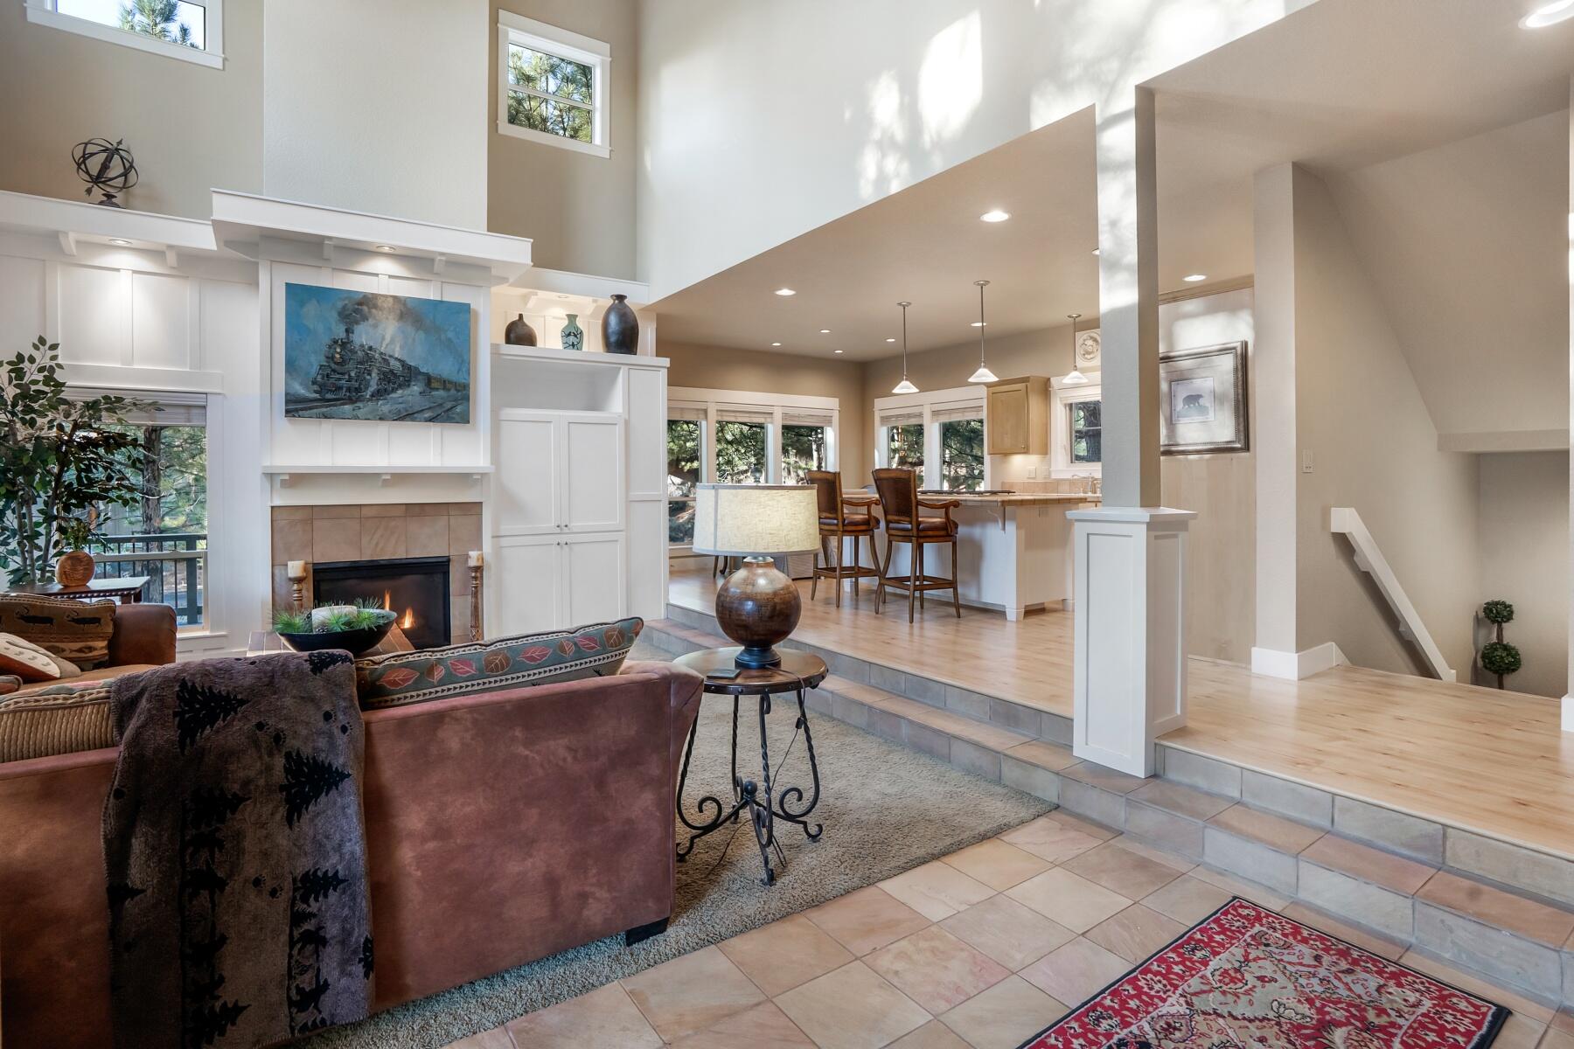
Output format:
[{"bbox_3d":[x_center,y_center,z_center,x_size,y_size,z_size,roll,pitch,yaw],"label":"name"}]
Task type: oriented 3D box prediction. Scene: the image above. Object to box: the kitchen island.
[{"bbox_3d":[1.496,0.213,6.254,1.020,0.945,1.960,-2,4,-32],"label":"kitchen island"}]

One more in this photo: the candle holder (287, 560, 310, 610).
[{"bbox_3d":[-3.320,0.665,4.750,0.125,0.830,0.125,-2,3,-32],"label":"candle holder"}]

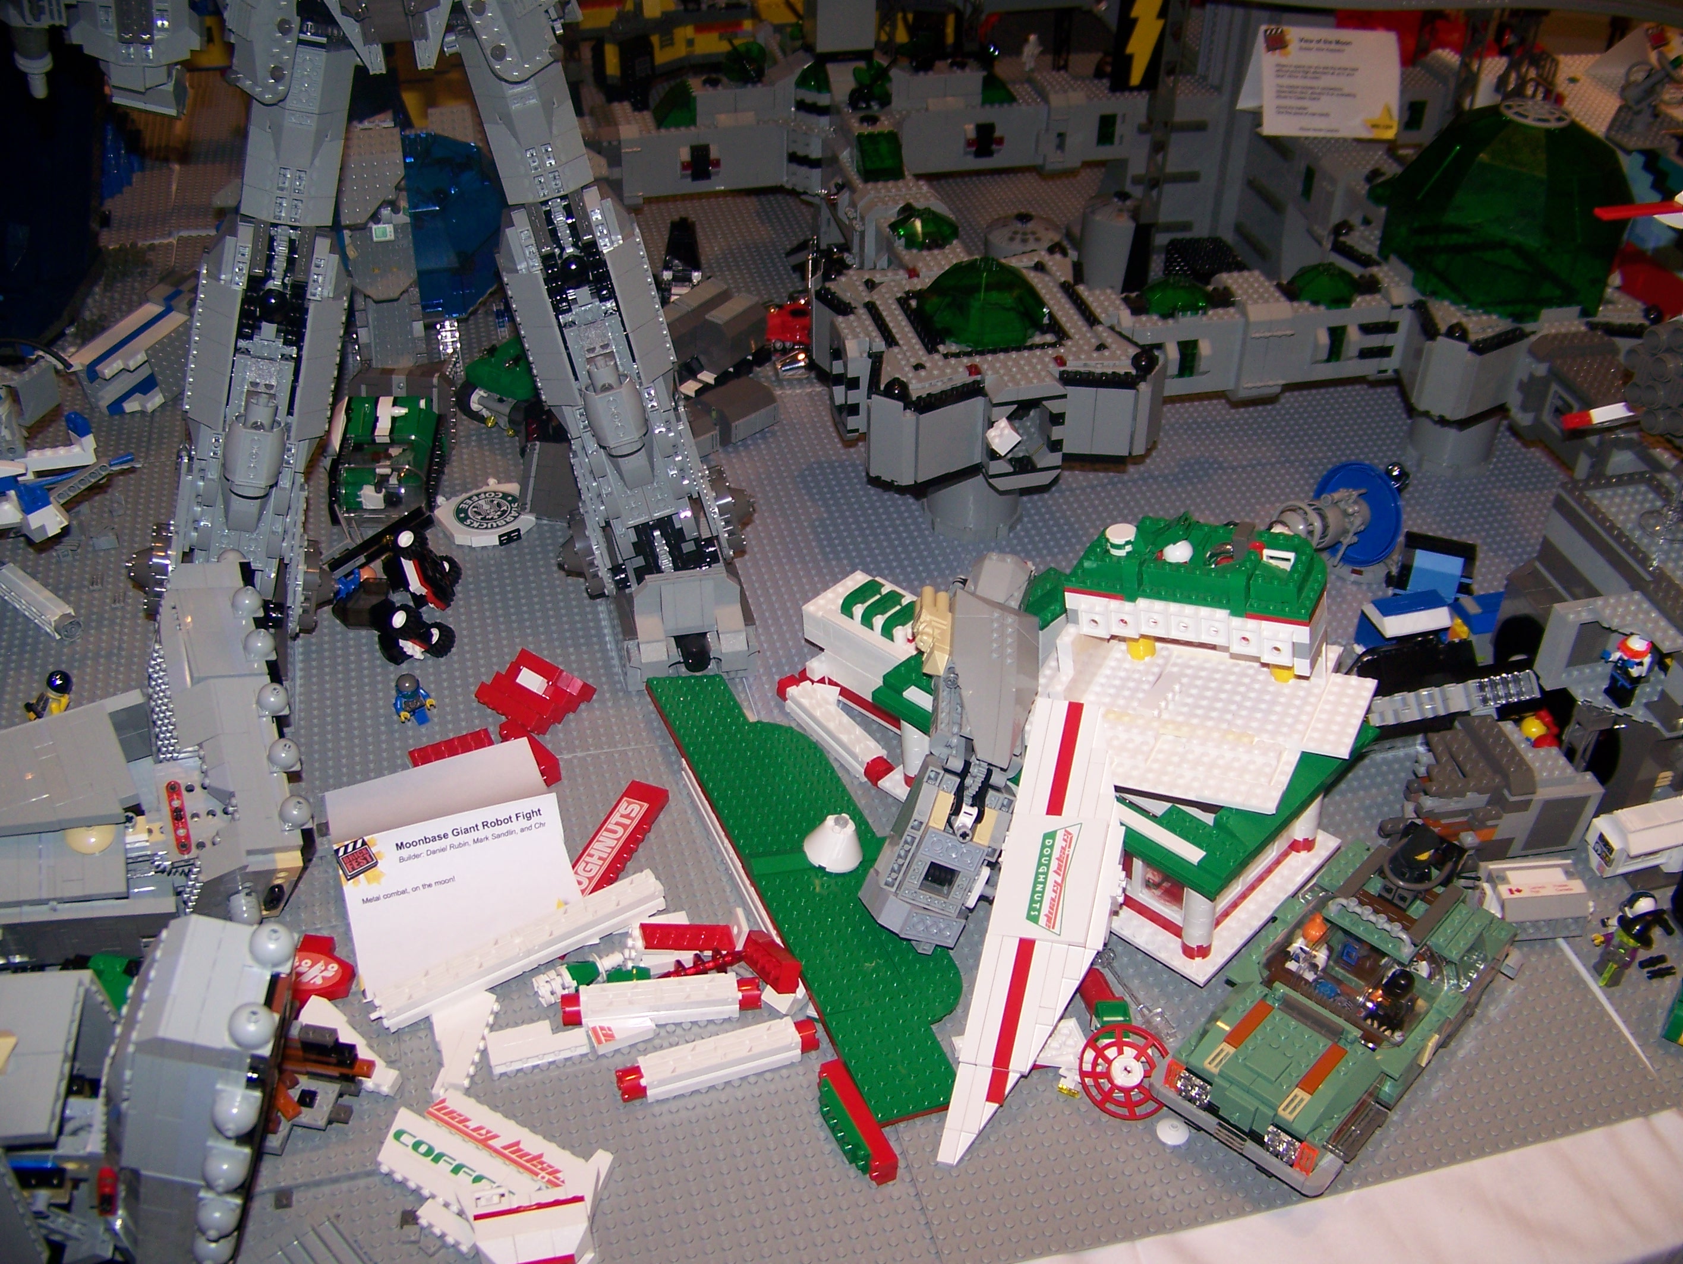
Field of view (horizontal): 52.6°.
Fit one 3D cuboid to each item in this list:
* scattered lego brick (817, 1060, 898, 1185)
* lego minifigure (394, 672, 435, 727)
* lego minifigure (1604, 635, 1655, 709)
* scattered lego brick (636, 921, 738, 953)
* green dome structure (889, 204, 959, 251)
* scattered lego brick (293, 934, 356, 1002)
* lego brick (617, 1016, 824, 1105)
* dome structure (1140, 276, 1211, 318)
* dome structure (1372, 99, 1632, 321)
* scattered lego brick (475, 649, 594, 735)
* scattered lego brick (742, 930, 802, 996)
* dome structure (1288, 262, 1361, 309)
[{"bbox_3d":[0.006,0.230,0.796,0.015,0.016,0.064,-16,41,-21],"label":"scattered lego brick"},{"bbox_3d":[-0.254,0.041,1.013,0.025,0.041,0.018,-23,44,-27],"label":"lego minifigure"},{"bbox_3d":[0.450,0.022,0.974,0.019,0.043,0.026,-9,39,-12],"label":"lego minifigure"},{"bbox_3d":[-0.080,0.160,0.875,0.048,0.005,0.016,1,40,-19],"label":"scattered lego brick"},{"bbox_3d":[0.059,-0.289,1.201,0.047,0.019,0.047,-8,39,-12],"label":"green dome structure"},{"bbox_3d":[-0.269,0.173,0.869,0.047,0.009,0.047,2,38,2],"label":"scattered lego brick"},{"bbox_3d":[-0.059,0.207,0.825,0.098,0.016,0.016,-11,40,-15],"label":"lego brick"},{"bbox_3d":[0.221,-0.226,1.124,0.047,0.019,0.047,-8,39,-12],"label":"dome structure"},{"bbox_3d":[0.453,-0.298,1.147,0.157,0.110,0.157,-8,39,-12],"label":"dome structure"},{"bbox_3d":[-0.189,0.036,1.039,0.059,0.018,0.048,-30,48,-34],"label":"scattered lego brick"},{"bbox_3d":[-0.034,0.167,0.859,0.011,0.016,0.032,-1,24,-40],"label":"scattered lego brick"},{"bbox_3d":[0.325,-0.236,1.139,0.047,0.019,0.047,-8,39,-12],"label":"dome structure"}]

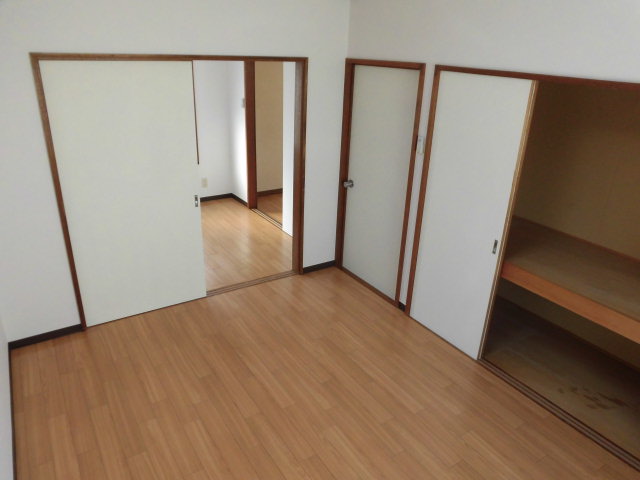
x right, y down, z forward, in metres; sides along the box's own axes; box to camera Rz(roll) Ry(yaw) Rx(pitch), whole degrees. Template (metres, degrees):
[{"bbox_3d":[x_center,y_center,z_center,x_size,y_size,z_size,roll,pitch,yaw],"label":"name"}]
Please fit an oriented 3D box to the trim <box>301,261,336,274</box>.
[{"bbox_3d":[-0.007,0.255,4.110,0.346,0.061,0.015,-13,27,-31],"label":"trim"}]

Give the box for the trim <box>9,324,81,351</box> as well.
[{"bbox_3d":[-1.849,0.651,3.008,0.430,0.061,0.015,-13,27,-31],"label":"trim"}]

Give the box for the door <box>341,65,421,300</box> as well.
[{"bbox_3d":[0.462,-0.439,3.579,0.040,1.776,0.744,-13,27,-31],"label":"door"}]

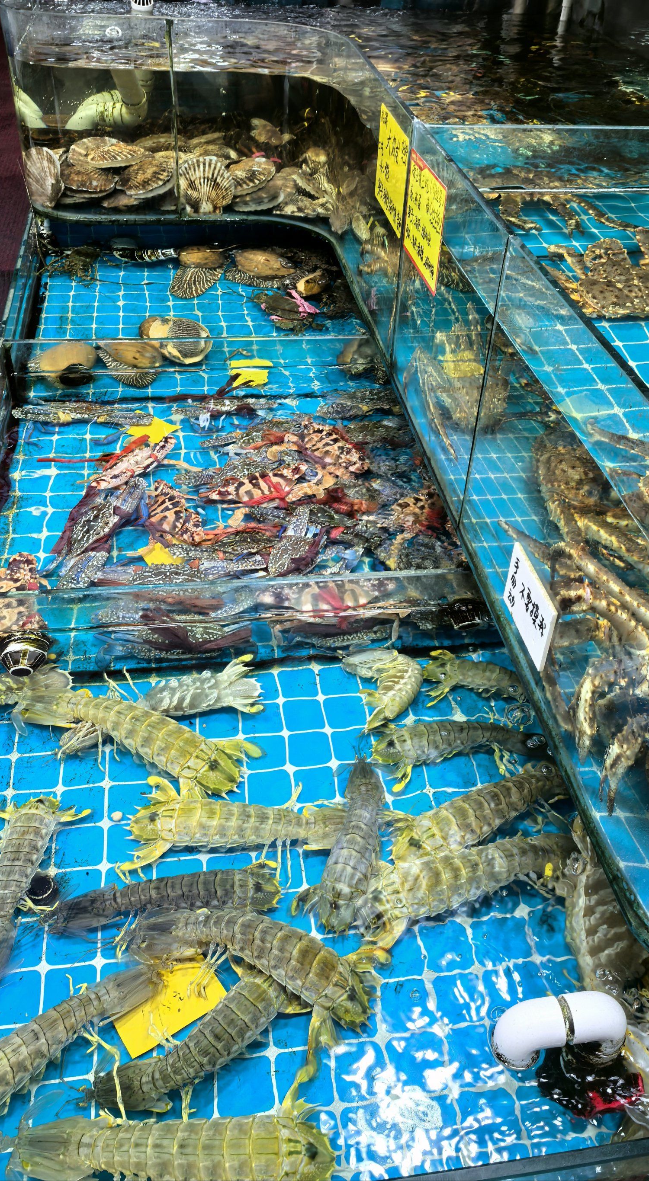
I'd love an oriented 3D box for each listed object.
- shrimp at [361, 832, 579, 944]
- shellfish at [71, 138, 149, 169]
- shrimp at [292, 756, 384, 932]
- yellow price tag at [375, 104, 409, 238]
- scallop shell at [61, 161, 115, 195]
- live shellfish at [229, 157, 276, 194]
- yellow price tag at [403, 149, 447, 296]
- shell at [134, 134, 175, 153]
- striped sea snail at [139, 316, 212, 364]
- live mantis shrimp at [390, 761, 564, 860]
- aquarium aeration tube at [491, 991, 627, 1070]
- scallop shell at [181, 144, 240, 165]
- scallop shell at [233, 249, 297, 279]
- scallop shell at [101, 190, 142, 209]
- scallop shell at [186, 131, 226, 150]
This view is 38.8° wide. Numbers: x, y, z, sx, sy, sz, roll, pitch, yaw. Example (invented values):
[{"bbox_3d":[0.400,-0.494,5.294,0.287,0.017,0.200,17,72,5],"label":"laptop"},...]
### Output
[{"bbox_3d":[0.143,0.281,0.899,0.243,0.040,0.073,-14,44,-18],"label":"shrimp"},{"bbox_3d":[-0.478,-0.974,2.053,0.165,0.055,0.125,-4,54,-8],"label":"shellfish"},{"bbox_3d":[0.025,0.254,0.946,0.063,0.040,0.214,8,42,6],"label":"shrimp"},{"bbox_3d":[0.111,-0.701,1.534,0.003,0.148,0.213,-4,42,-8],"label":"yellow price tag"},{"bbox_3d":[-0.487,-0.848,1.895,0.118,0.042,0.108,2,51,-2],"label":"scallop shell"},{"bbox_3d":[-0.170,-0.949,2.108,0.120,0.045,0.105,-18,68,6],"label":"live shellfish"},{"bbox_3d":[0.133,-0.498,1.240,0.003,0.134,0.192,-4,42,-8],"label":"yellow price tag"},{"bbox_3d":[-0.354,-0.944,1.958,0.110,0.037,0.105,2,42,-2],"label":"shell"},{"bbox_3d":[-0.283,-0.478,1.758,0.140,0.058,0.092,14,43,12],"label":"striped sea snail"},{"bbox_3d":[0.171,0.232,0.988,0.222,0.040,0.064,-17,45,-21],"label":"live mantis shrimp"},{"bbox_3d":[0.184,0.346,0.725,0.098,0.060,0.041,-4,42,-8],"label":"aquarium aeration tube"},{"bbox_3d":[-0.261,-1.001,2.125,0.135,0.050,0.115,-4,54,-8],"label":"scallop shell"},{"bbox_3d":[-0.123,-0.667,1.880,0.130,0.065,0.075,4,41,1],"label":"scallop shell"},{"bbox_3d":[-0.425,-0.833,1.950,0.100,0.033,0.095,-4,42,-8],"label":"scallop shell"},{"bbox_3d":[-0.272,-1.027,2.110,0.095,0.035,0.090,-4,42,-8],"label":"scallop shell"}]

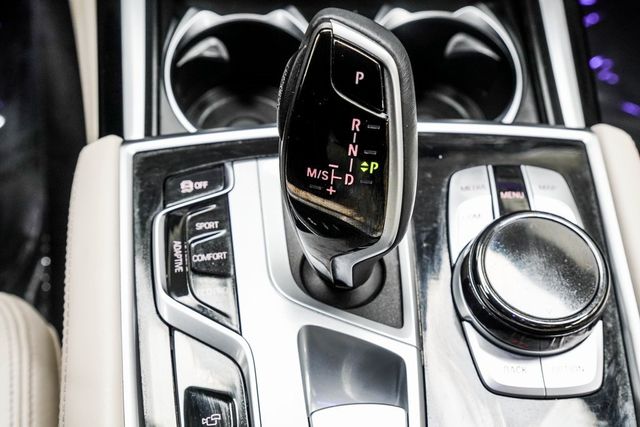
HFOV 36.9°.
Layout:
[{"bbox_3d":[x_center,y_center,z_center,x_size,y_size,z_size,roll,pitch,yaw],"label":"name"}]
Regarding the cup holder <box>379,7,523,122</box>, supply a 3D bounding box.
[{"bbox_3d":[0.059,-0.066,0.472,0.080,0.018,0.080,-2,55,-4],"label":"cup holder"}]

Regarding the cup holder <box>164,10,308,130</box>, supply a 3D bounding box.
[{"bbox_3d":[-0.038,-0.050,0.495,0.082,0.060,0.082,-2,55,-4],"label":"cup holder"}]

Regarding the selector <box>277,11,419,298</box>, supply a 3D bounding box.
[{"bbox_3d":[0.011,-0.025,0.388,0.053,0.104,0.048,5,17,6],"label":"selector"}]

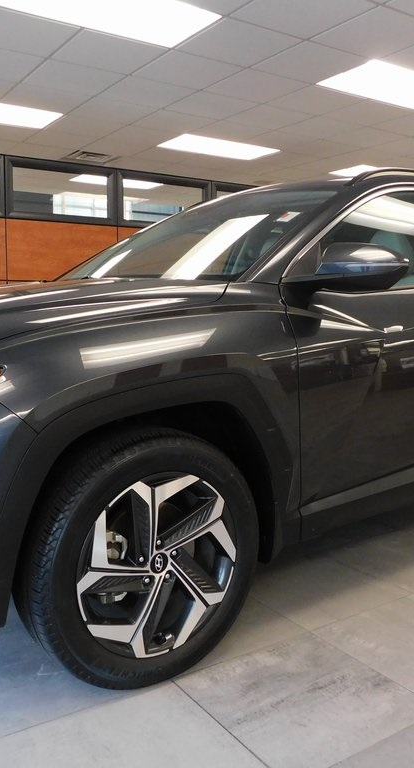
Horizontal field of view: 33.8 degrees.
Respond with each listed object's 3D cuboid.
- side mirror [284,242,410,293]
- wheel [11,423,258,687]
[{"bbox_3d":[0.456,-0.365,2.157,0.260,0.180,0.250,-5,8,-38],"label":"side mirror"},{"bbox_3d":[-0.180,0.483,1.931,0.730,0.730,0.235,-4,8,-35],"label":"wheel"}]

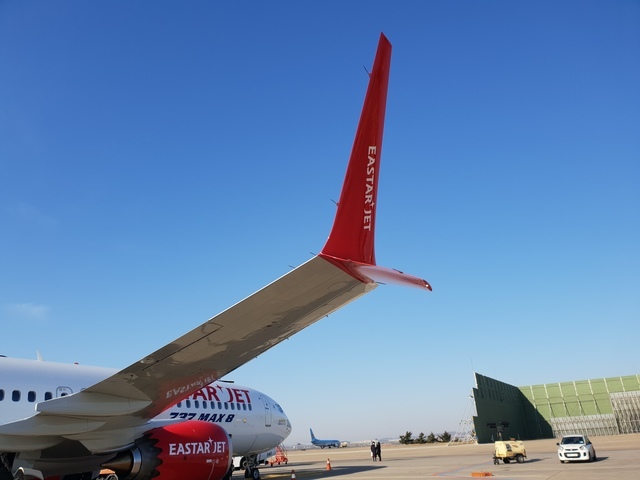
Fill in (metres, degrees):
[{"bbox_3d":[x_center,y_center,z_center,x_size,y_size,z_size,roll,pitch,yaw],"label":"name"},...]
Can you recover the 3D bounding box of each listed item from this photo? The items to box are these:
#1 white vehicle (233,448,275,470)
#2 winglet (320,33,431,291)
[{"bbox_3d":[-6.546,20.023,44.373,2.100,2.000,5.000,-12,-25,19],"label":"white vehicle"},{"bbox_3d":[0.650,-0.697,5.708,1.100,2.910,1.750,-16,-26,27],"label":"winglet"}]

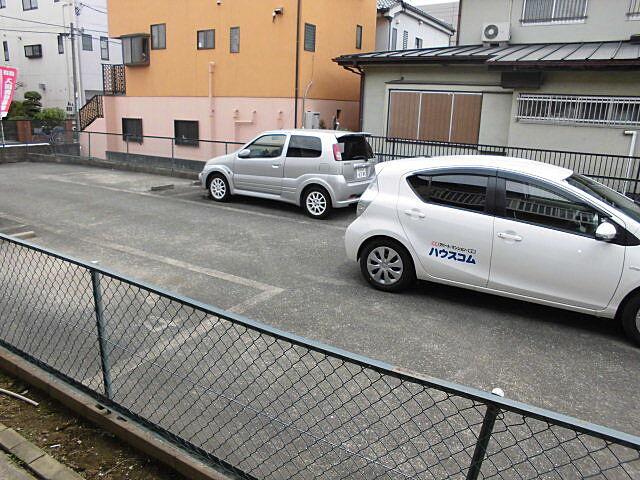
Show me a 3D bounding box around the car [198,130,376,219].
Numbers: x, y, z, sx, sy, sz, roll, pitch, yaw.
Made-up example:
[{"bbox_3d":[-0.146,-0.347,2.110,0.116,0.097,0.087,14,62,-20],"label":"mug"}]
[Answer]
[{"bbox_3d":[-0.656,-1.455,9.671,3.620,1.525,1.650,11,17,30],"label":"car"}]

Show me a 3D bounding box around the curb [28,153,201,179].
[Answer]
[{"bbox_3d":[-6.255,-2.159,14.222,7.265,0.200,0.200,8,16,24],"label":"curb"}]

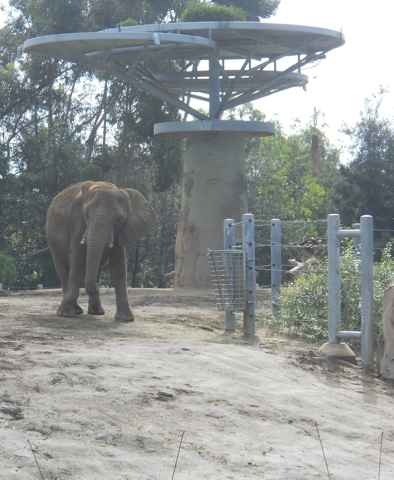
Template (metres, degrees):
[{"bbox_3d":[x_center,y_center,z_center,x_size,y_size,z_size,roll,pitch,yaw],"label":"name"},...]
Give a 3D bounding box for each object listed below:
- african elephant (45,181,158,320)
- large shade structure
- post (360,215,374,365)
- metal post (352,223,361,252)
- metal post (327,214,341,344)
[{"bbox_3d":[-1.782,0.201,33.800,2.000,2.550,3.500,0,0,-12],"label":"african elephant"},{"bbox_3d":[-0.488,-2.658,57.000,10.200,8.400,9.000,0,0,0],"label":"large shade structure"},{"bbox_3d":[2.520,0.739,26.693,0.175,2.200,0.175,0,0,0],"label":"post"},{"bbox_3d":[3.132,0.627,35.494,0.175,1.900,0.175,0,0,0],"label":"metal post"},{"bbox_3d":[2.101,0.612,27.594,0.175,2.000,0.175,0,0,0],"label":"metal post"}]

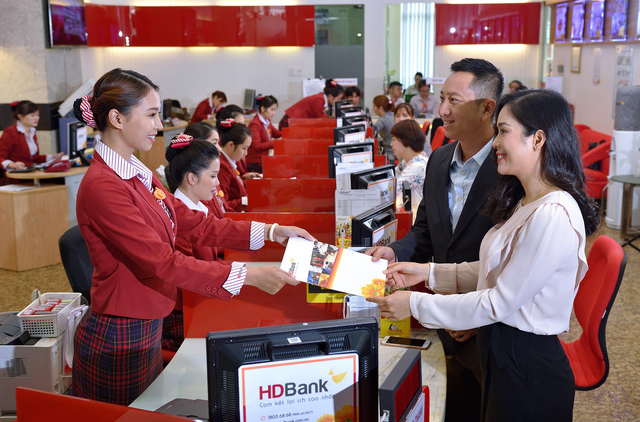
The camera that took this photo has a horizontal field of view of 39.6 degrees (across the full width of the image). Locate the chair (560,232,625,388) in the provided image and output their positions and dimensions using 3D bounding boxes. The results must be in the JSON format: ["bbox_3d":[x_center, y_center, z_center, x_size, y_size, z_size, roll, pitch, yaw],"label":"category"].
[{"bbox_3d":[0.850,0.577,3.575,0.600,0.970,0.560,1,11,3],"label":"chair"}]

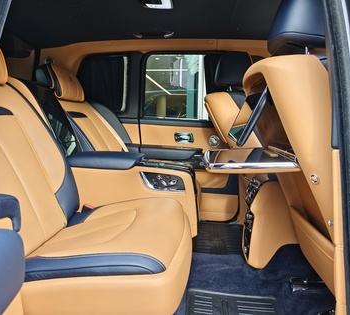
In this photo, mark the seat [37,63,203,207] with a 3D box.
[{"bbox_3d":[-0.306,-0.069,1.721,0.955,0.970,0.550,1,8,7],"label":"seat"}]

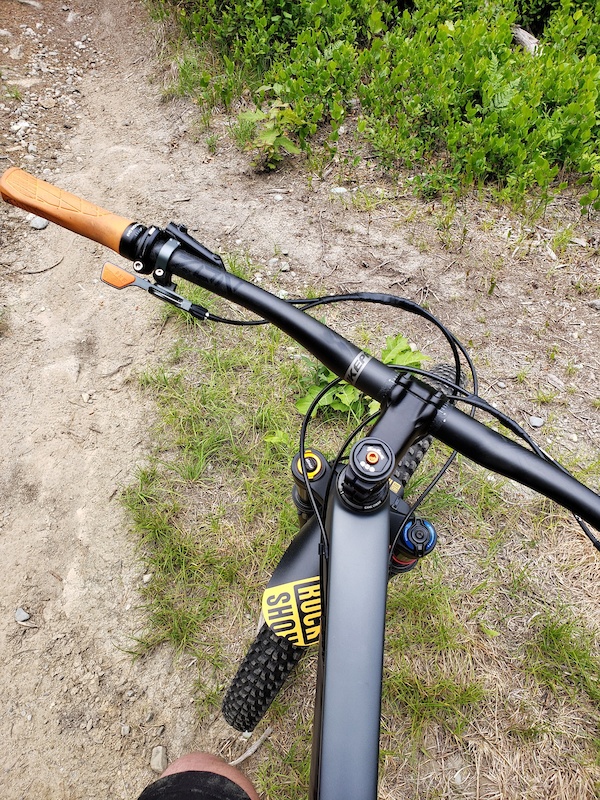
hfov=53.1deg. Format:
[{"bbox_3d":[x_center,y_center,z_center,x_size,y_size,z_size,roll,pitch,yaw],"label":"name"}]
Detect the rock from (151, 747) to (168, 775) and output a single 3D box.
[{"bbox_3d":[-0.281,0.721,1.203,0.033,0.023,0.049,-5,46,-6],"label":"rock"}]

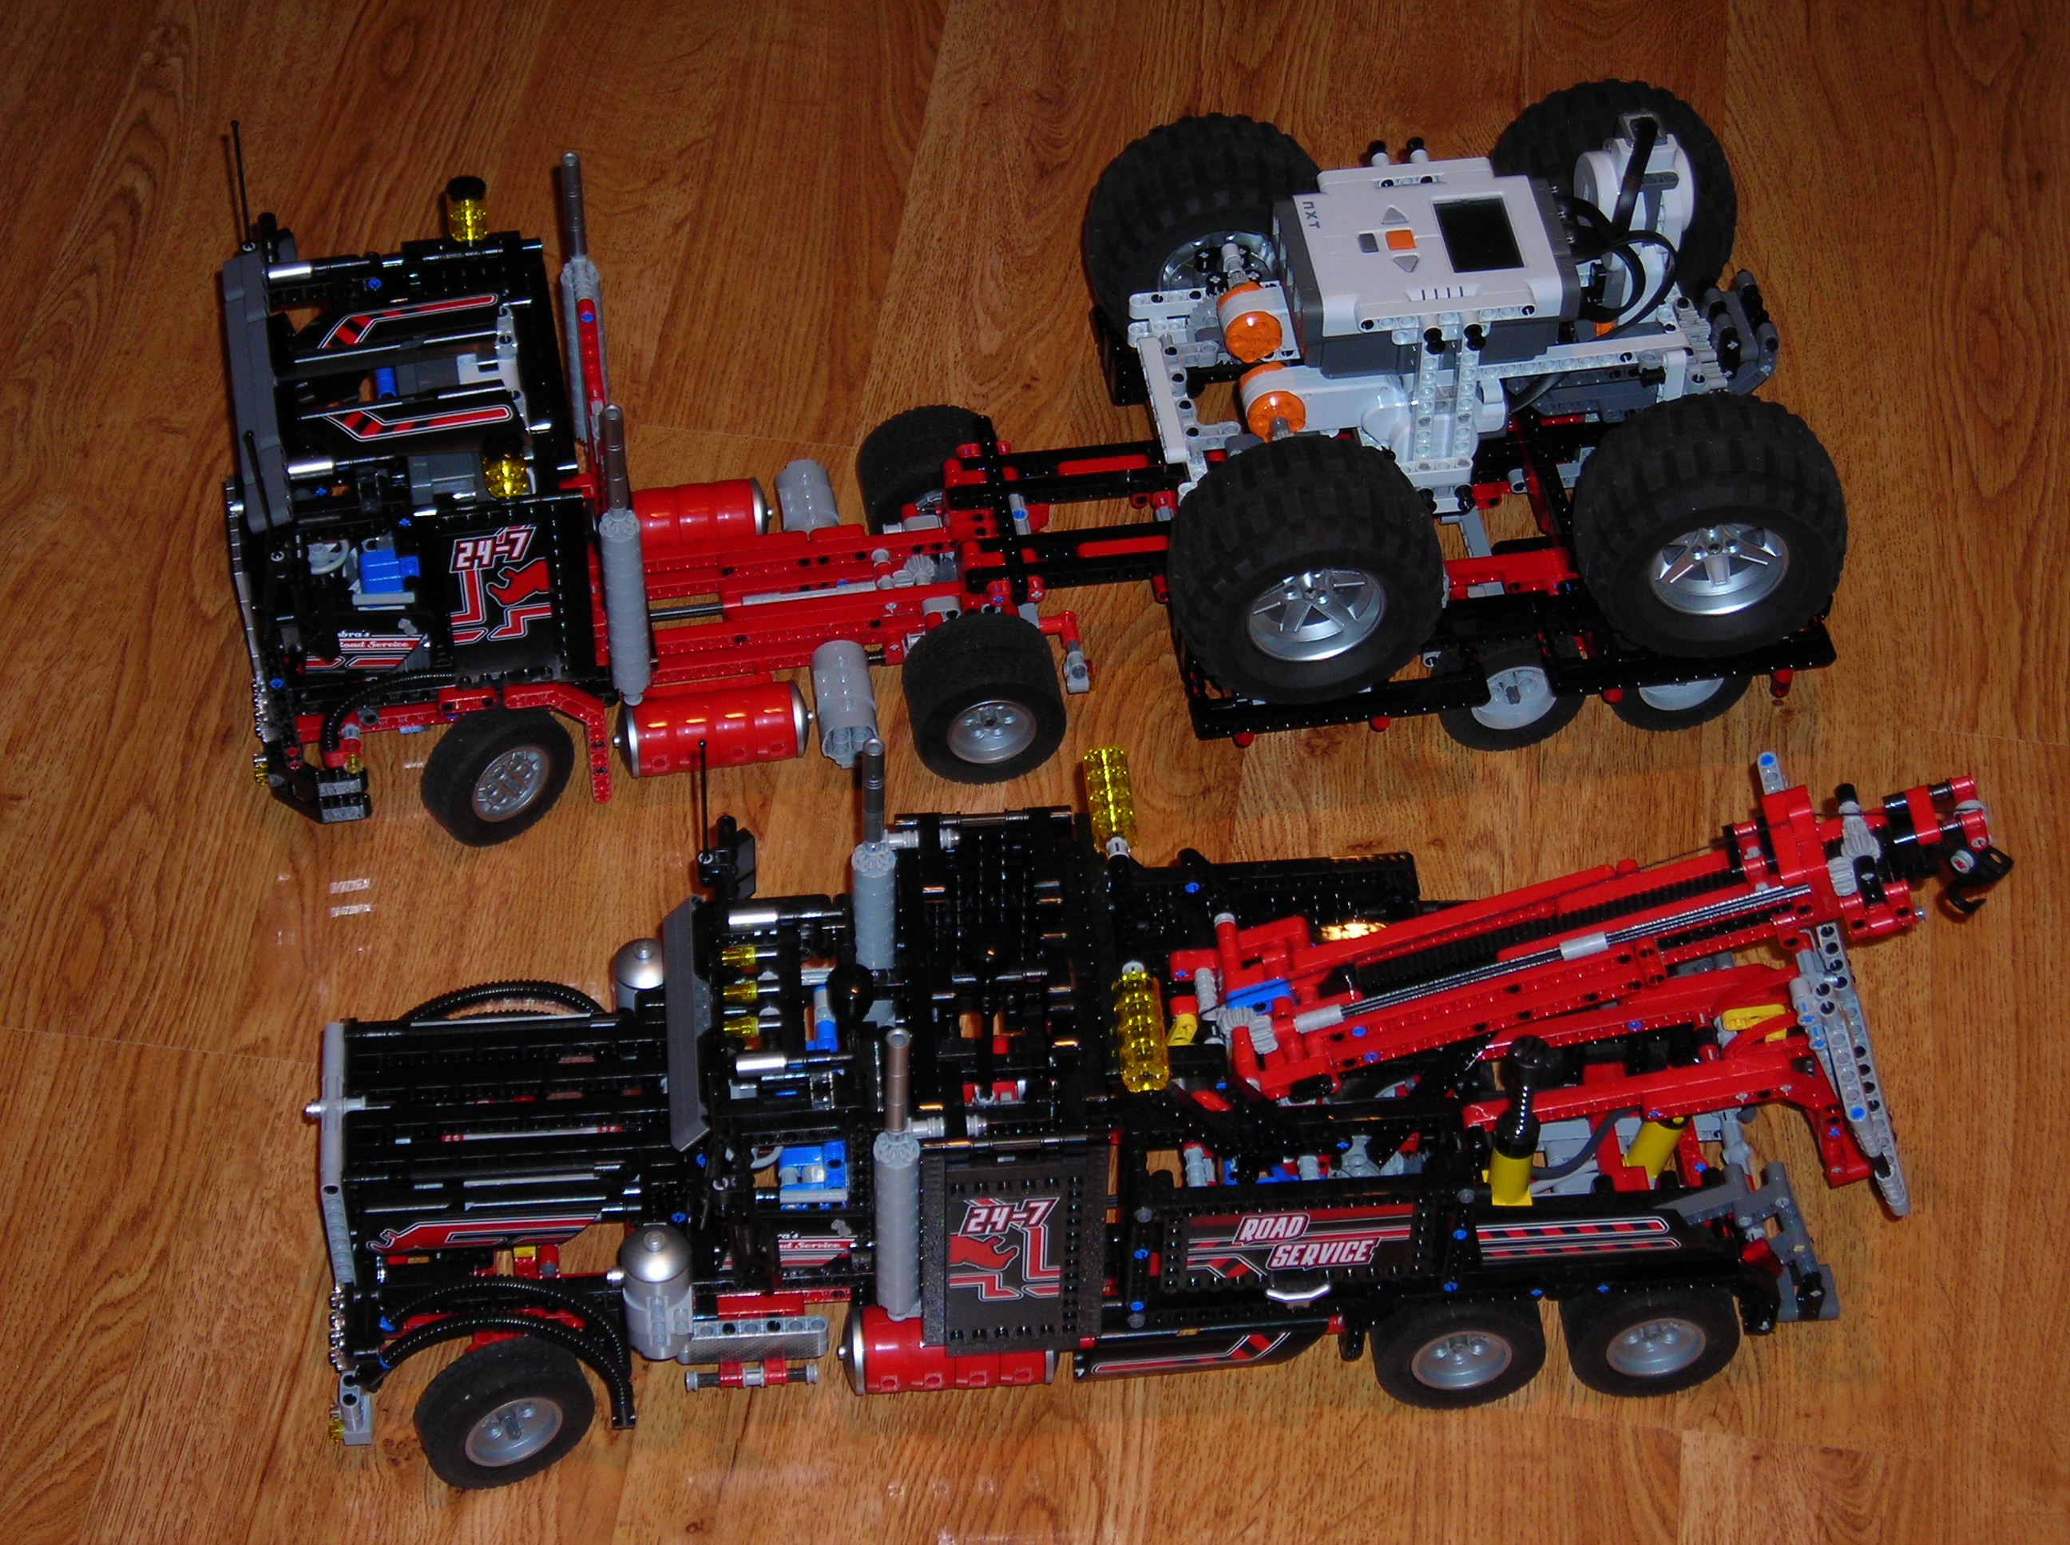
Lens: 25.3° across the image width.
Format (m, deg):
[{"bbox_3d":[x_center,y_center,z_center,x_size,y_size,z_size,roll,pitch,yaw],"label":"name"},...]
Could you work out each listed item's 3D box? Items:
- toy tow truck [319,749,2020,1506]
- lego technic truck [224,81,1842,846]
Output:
[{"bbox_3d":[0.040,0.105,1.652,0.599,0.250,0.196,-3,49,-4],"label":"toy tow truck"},{"bbox_3d":[-0.008,-0.131,1.858,0.638,0.252,0.242,-7,49,-7],"label":"lego technic truck"}]

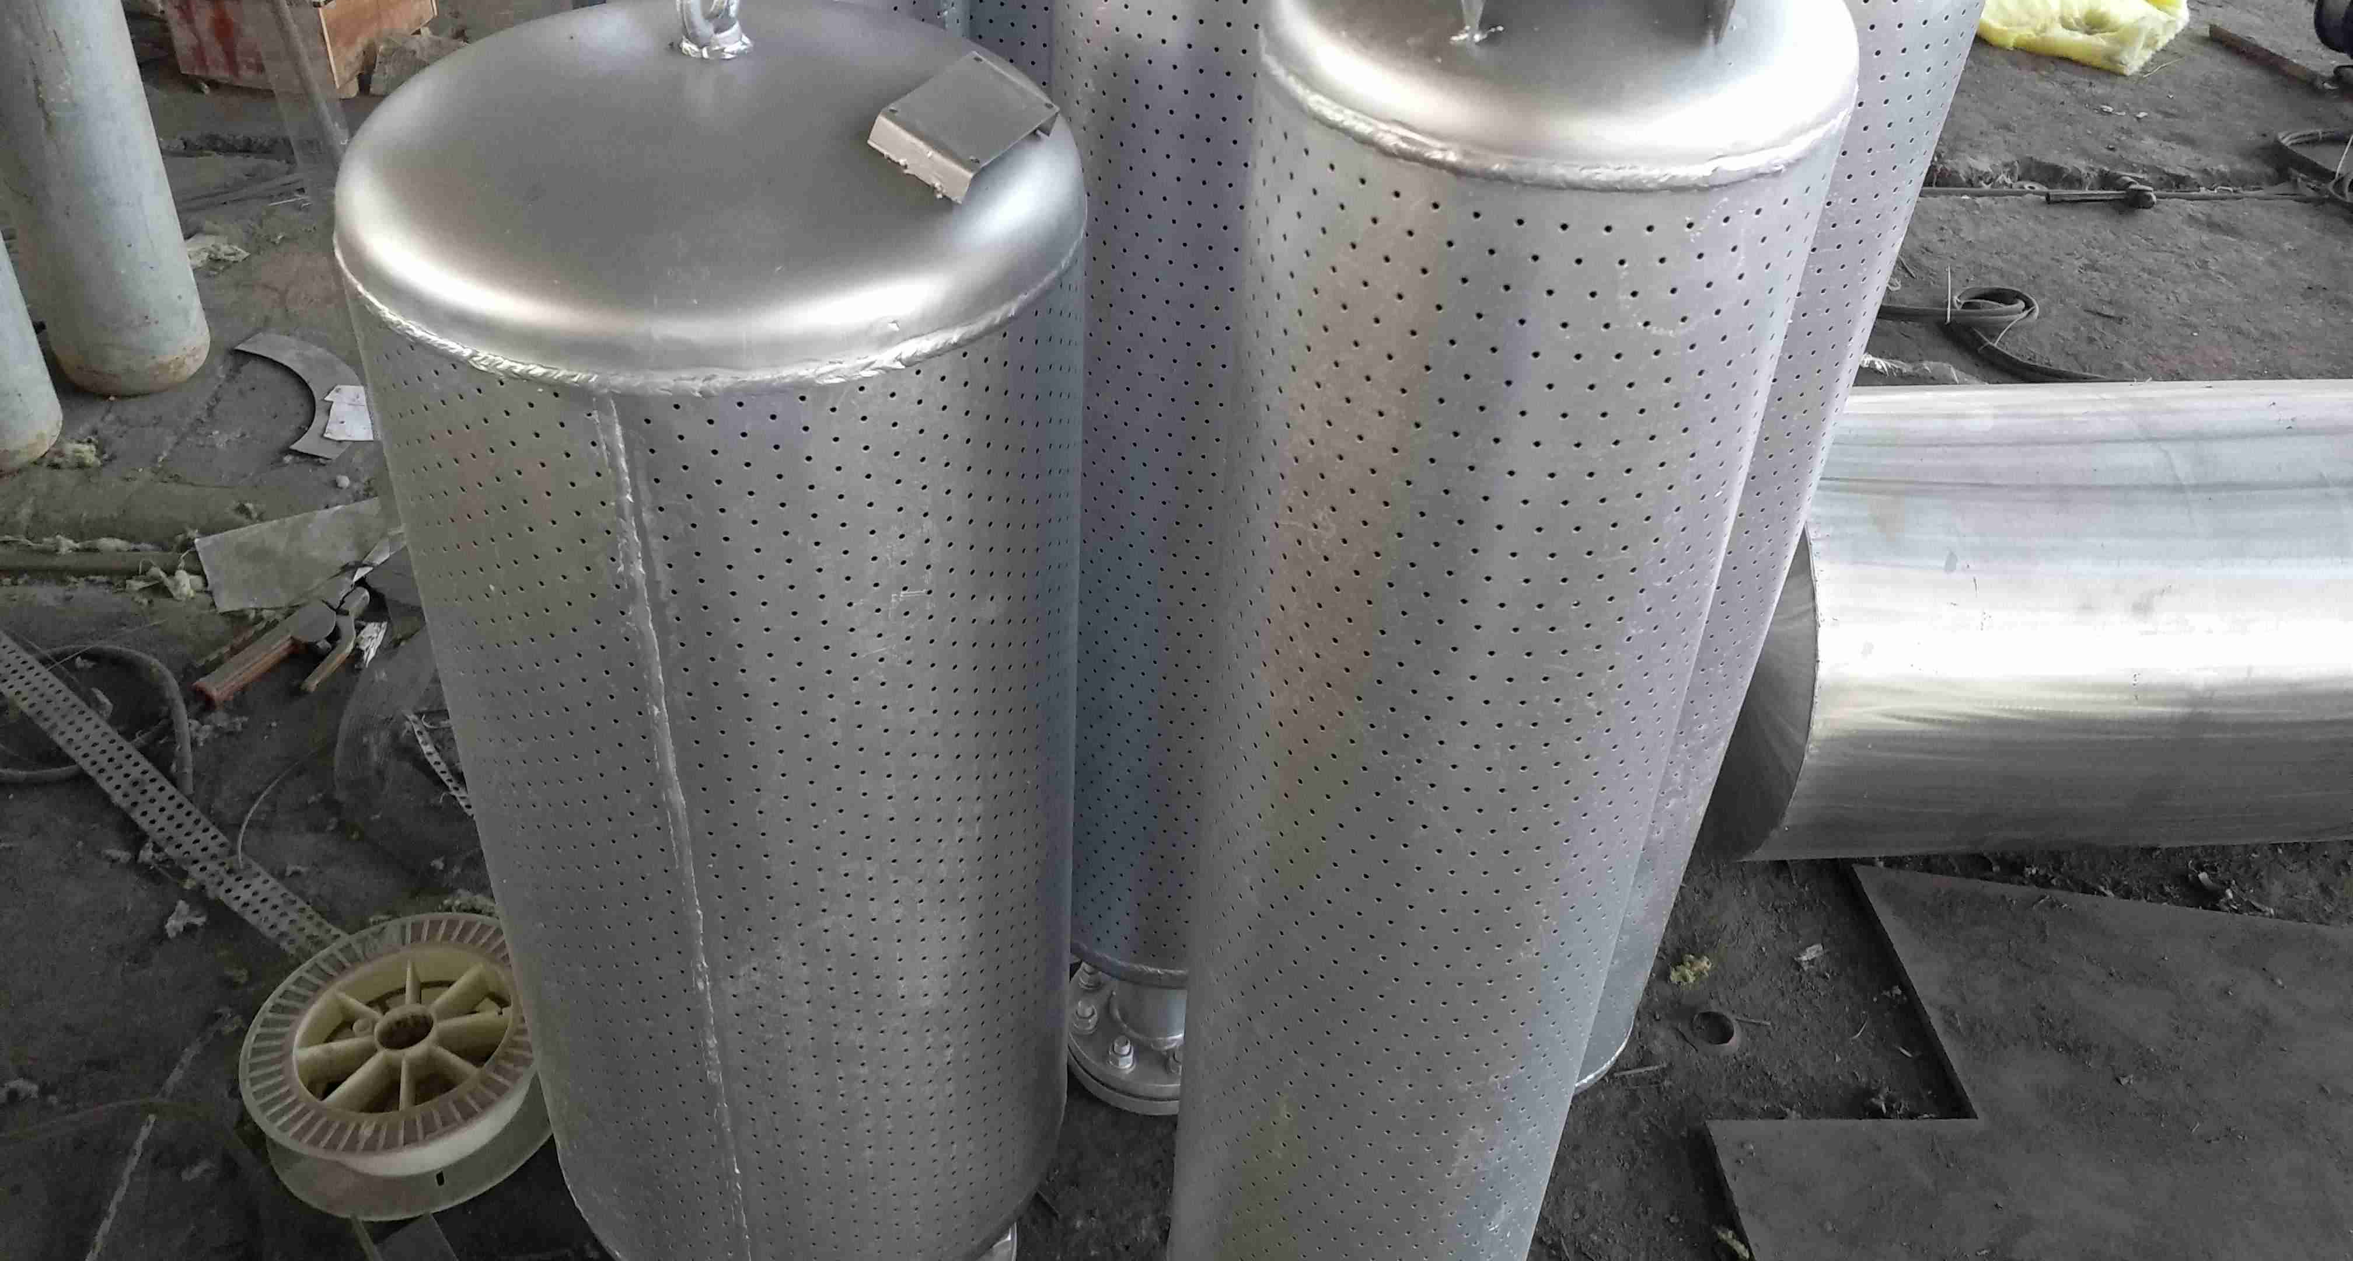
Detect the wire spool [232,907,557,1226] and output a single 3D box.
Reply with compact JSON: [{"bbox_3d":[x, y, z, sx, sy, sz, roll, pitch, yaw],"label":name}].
[{"bbox_3d":[-0.774,0.438,1.733,0.300,0.100,0.300,4,40,-3],"label":"wire spool"}]

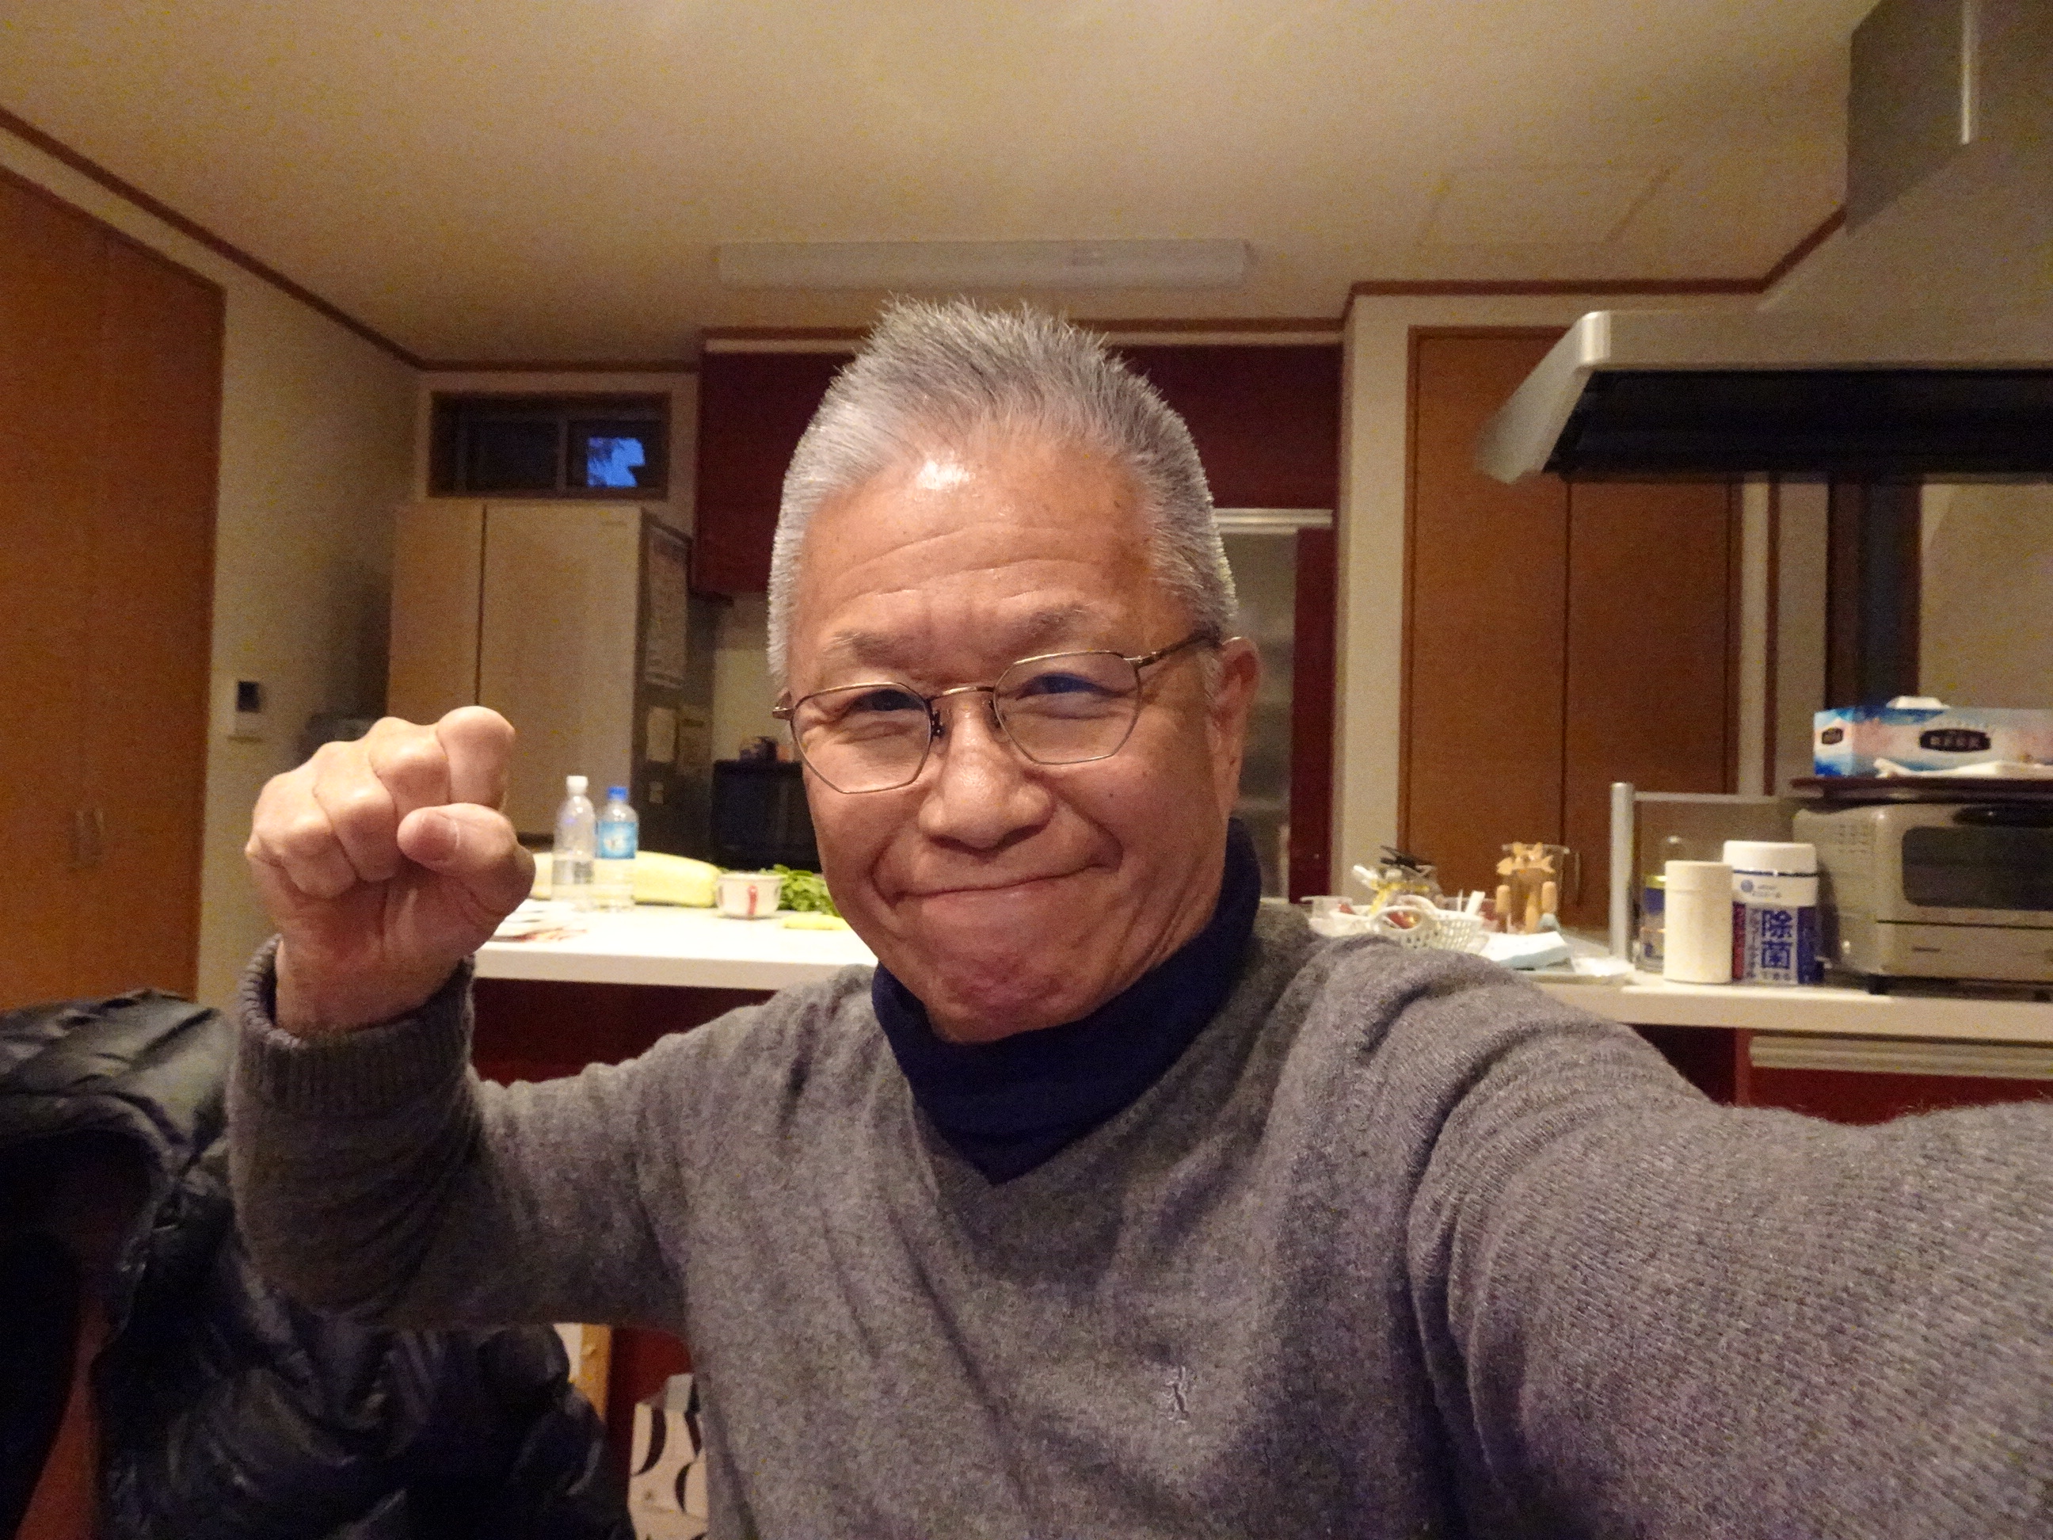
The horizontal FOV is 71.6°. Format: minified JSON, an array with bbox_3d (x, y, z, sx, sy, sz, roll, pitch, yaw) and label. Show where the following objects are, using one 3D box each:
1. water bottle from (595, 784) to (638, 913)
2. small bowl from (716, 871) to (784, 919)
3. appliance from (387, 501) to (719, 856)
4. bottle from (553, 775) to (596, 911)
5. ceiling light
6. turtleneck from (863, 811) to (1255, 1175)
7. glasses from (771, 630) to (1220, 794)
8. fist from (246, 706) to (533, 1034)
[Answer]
[{"bbox_3d":[-0.674,0.128,2.353,0.067,0.208,0.067,1,-1,5],"label":"water bottle"},{"bbox_3d":[-0.447,0.202,2.303,0.104,0.070,0.100,1,-1,0],"label":"small bowl"},{"bbox_3d":[-1.363,0.200,4.157,0.680,1.810,0.690,1,-1,5],"label":"appliance"},{"bbox_3d":[-0.742,0.121,2.348,0.068,0.218,0.068,1,-1,5],"label":"bottle"},{"bbox_3d":[-0.106,-1.243,3.520,1.290,0.080,0.130,1,-1,5],"label":"ceiling light"},{"bbox_3d":[0.020,0.090,0.578,0.160,0.132,0.145,3,0,11],"label":"turtleneck"},{"bbox_3d":[-0.004,-0.027,0.539,0.142,0.045,0.138,-6,8,16],"label":"glasses"},{"bbox_3d":[-0.212,0.033,0.475,0.090,0.103,0.085,4,-3,-19],"label":"fist"}]

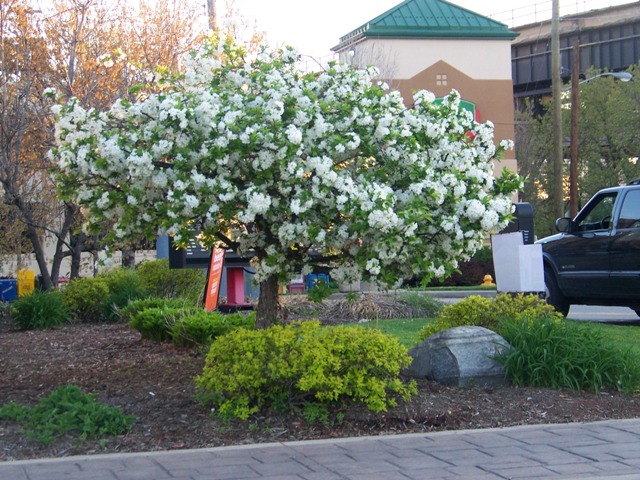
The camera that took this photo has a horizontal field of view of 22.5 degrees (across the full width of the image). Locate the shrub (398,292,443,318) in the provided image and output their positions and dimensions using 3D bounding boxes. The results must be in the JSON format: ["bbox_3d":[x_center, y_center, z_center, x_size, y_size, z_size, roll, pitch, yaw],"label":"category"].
[{"bbox_3d":[1.287,0.849,20.600,0.615,0.352,0.550,-1,0,0],"label":"shrub"}]

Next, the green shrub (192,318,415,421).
[{"bbox_3d":[-0.084,0.779,10.000,1.368,0.545,1.100,-1,0,0],"label":"green shrub"}]

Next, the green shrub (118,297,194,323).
[{"bbox_3d":[-1.899,0.869,18.800,0.935,0.394,0.750,-1,0,0],"label":"green shrub"}]

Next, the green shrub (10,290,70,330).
[{"bbox_3d":[-3.400,0.844,19.600,0.743,0.457,0.700,-1,0,0],"label":"green shrub"}]

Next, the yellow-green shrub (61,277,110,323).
[{"bbox_3d":[-2.989,0.757,20.500,0.688,0.583,0.650,-1,0,0],"label":"yellow-green shrub"}]

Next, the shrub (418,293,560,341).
[{"bbox_3d":[1.486,0.738,14.100,1.245,0.539,1.050,-1,0,0],"label":"shrub"}]

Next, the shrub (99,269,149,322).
[{"bbox_3d":[-2.577,0.714,21.200,0.685,0.677,0.650,-1,0,0],"label":"shrub"}]

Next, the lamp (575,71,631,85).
[{"bbox_3d":[9.551,-5.455,54.000,1.900,0.460,0.360,-1,0,0],"label":"lamp"}]

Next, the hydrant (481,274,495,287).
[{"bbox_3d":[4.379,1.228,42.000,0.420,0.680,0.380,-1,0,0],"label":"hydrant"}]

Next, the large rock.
[{"bbox_3d":[1.002,0.830,11.600,0.786,0.412,0.600,-1,0,0],"label":"large rock"}]

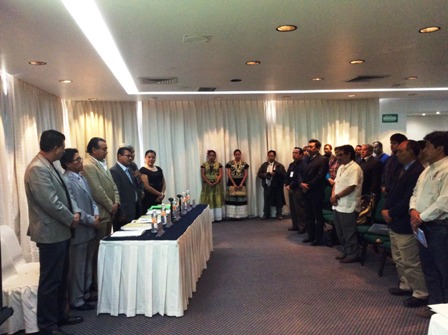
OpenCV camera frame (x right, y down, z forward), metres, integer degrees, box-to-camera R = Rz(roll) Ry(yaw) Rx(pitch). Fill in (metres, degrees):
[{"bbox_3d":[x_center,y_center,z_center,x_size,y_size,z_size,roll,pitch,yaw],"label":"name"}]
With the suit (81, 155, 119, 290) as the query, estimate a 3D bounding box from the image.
[{"bbox_3d":[-1.370,0.626,4.664,0.380,1.500,0.520,0,4,22],"label":"suit"}]

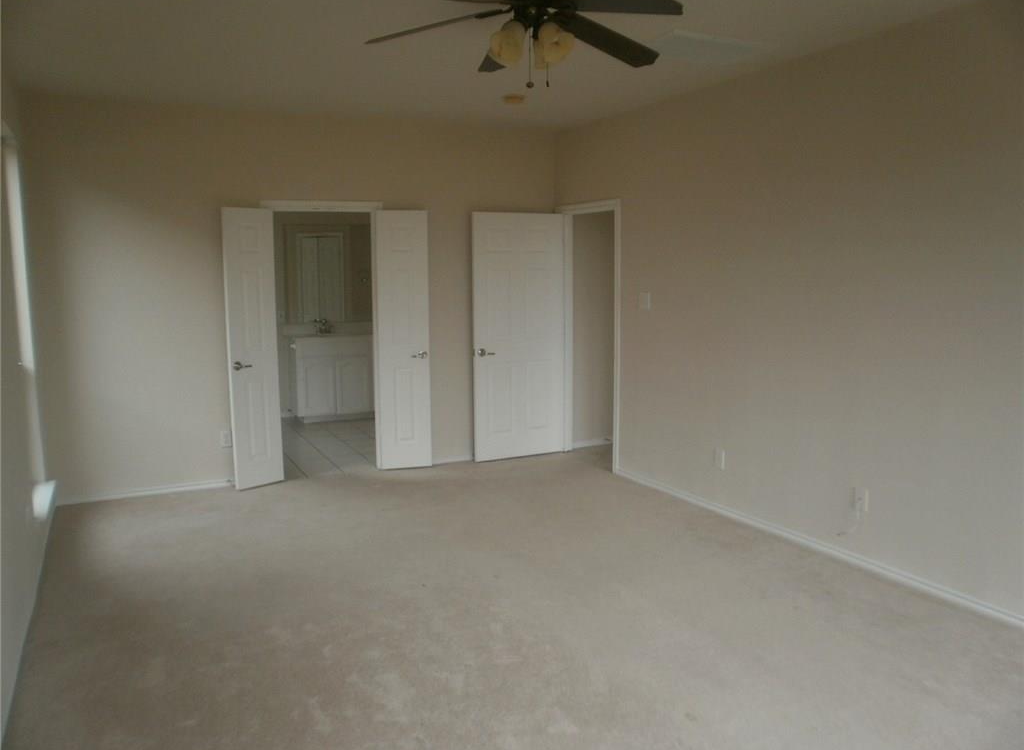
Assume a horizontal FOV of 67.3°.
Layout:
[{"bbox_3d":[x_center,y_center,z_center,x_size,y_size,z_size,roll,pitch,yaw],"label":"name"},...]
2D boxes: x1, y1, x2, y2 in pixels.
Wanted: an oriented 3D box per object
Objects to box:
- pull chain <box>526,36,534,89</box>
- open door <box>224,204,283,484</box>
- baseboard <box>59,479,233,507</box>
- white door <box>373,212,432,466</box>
[{"bbox_3d":[0.073,-1.247,3.052,0.030,0.215,0.030,0,8,0],"label":"pull chain"},{"bbox_3d":[-1.886,-0.192,5.625,0.045,2.032,0.390,7,10,42],"label":"open door"},{"bbox_3d":[-2.510,0.827,5.556,1.345,0.064,0.016,-4,8,-27],"label":"baseboard"},{"bbox_3d":[-0.852,-0.257,6.082,0.405,2.032,0.045,-2,8,-12],"label":"white door"}]

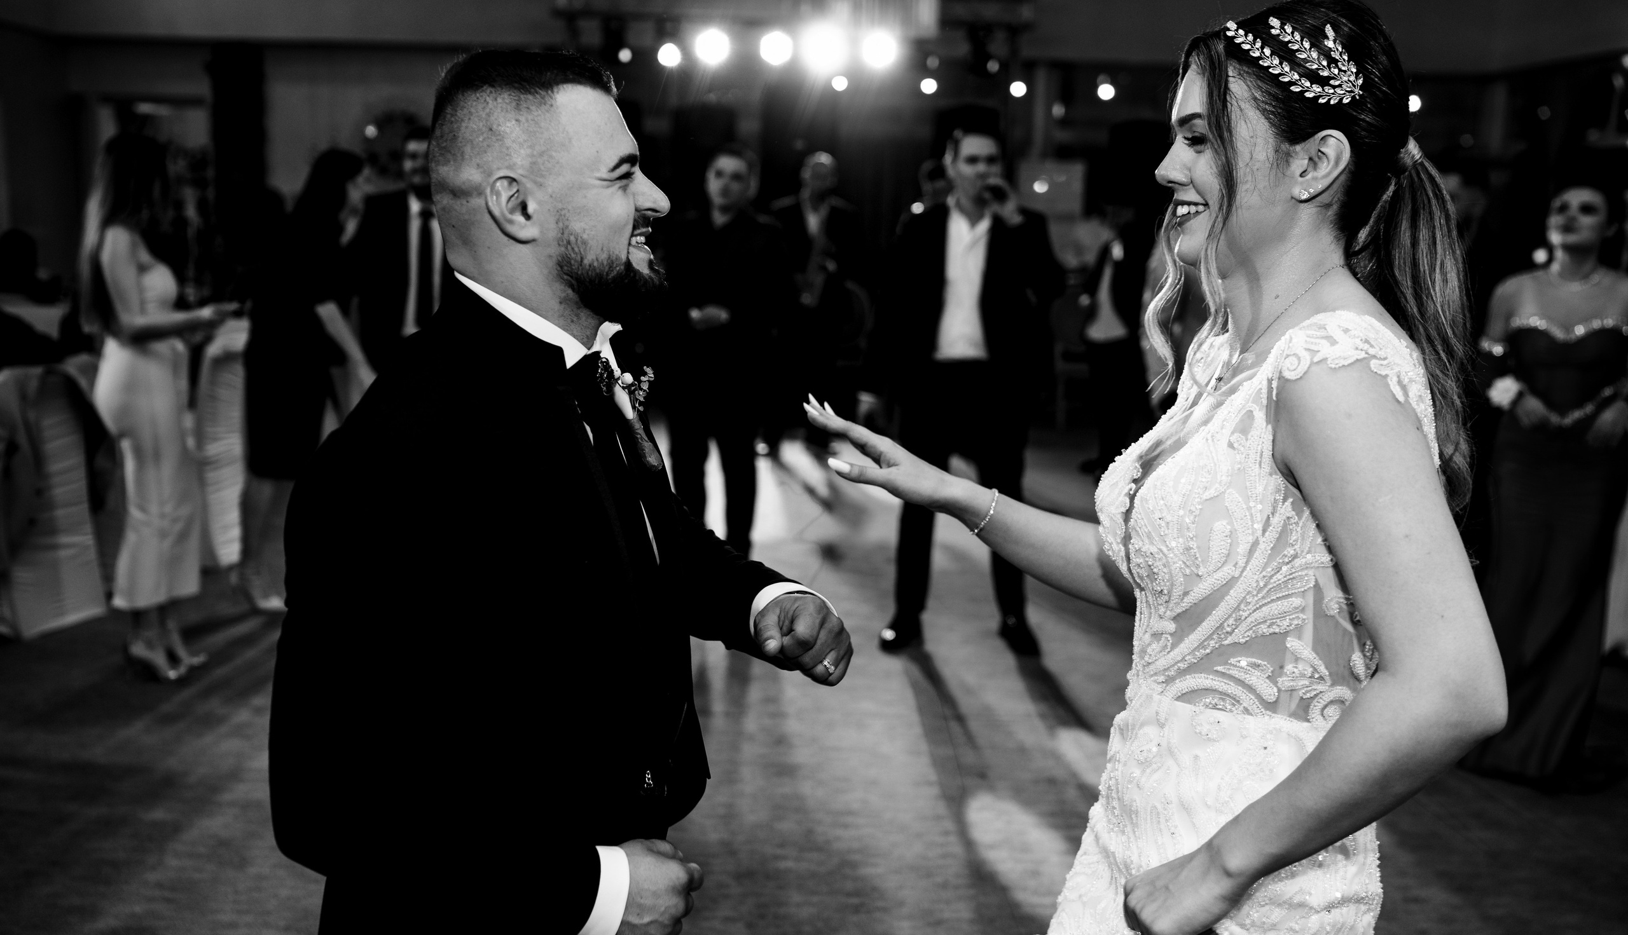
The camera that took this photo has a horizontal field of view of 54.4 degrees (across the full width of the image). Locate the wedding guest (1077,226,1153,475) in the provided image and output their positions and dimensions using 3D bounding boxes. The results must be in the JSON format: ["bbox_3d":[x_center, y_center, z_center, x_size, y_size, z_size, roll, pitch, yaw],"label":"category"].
[{"bbox_3d":[1.796,-0.706,9.406,0.480,1.460,0.340,6,11,28],"label":"wedding guest"}]

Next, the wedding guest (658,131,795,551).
[{"bbox_3d":[-0.337,-0.332,6.005,0.550,1.746,0.380,3,10,9],"label":"wedding guest"}]

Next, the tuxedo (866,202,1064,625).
[{"bbox_3d":[0.523,-0.160,5.576,0.680,1.460,0.420,2,10,5],"label":"tuxedo"}]

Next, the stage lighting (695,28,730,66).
[{"bbox_3d":[-0.664,-2.758,10.392,0.240,0.270,0.250,0,21,-4],"label":"stage lighting"}]

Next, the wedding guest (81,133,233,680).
[{"bbox_3d":[-2.097,-0.186,5.064,0.480,1.710,0.430,3,10,10],"label":"wedding guest"}]

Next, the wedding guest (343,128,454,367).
[{"bbox_3d":[-1.630,-0.499,6.610,0.560,1.802,0.360,1,10,0],"label":"wedding guest"}]

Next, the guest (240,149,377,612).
[{"bbox_3d":[-1.883,-0.307,5.872,0.490,1.670,0.430,2,10,3],"label":"guest"}]

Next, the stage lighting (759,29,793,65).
[{"bbox_3d":[-0.246,-2.758,10.391,0.240,0.270,0.250,0,21,-3],"label":"stage lighting"}]

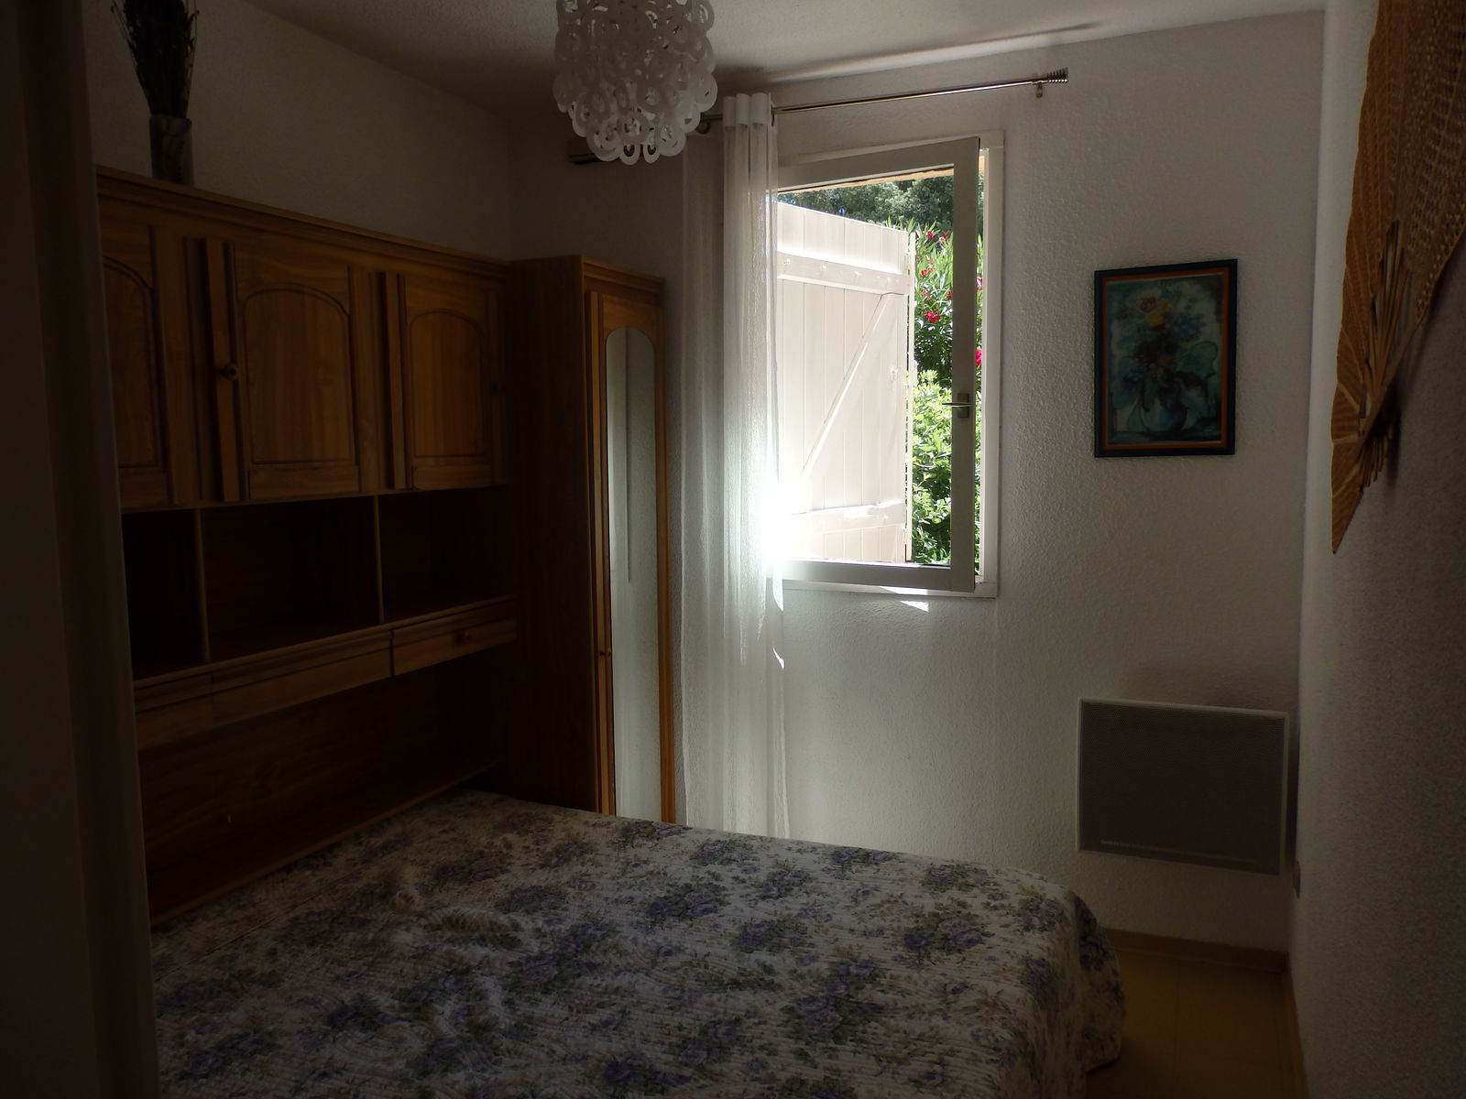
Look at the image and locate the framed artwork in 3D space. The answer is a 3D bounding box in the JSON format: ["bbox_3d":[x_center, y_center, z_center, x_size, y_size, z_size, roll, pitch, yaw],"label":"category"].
[{"bbox_3d":[1.142,-0.496,2.804,0.344,0.497,0.025,1,6,22],"label":"framed artwork"}]

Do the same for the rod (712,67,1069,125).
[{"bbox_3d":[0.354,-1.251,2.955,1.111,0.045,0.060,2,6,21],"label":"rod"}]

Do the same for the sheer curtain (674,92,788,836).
[{"bbox_3d":[0.001,-0.120,3.218,0.346,2.417,0.110,1,6,22],"label":"sheer curtain"}]

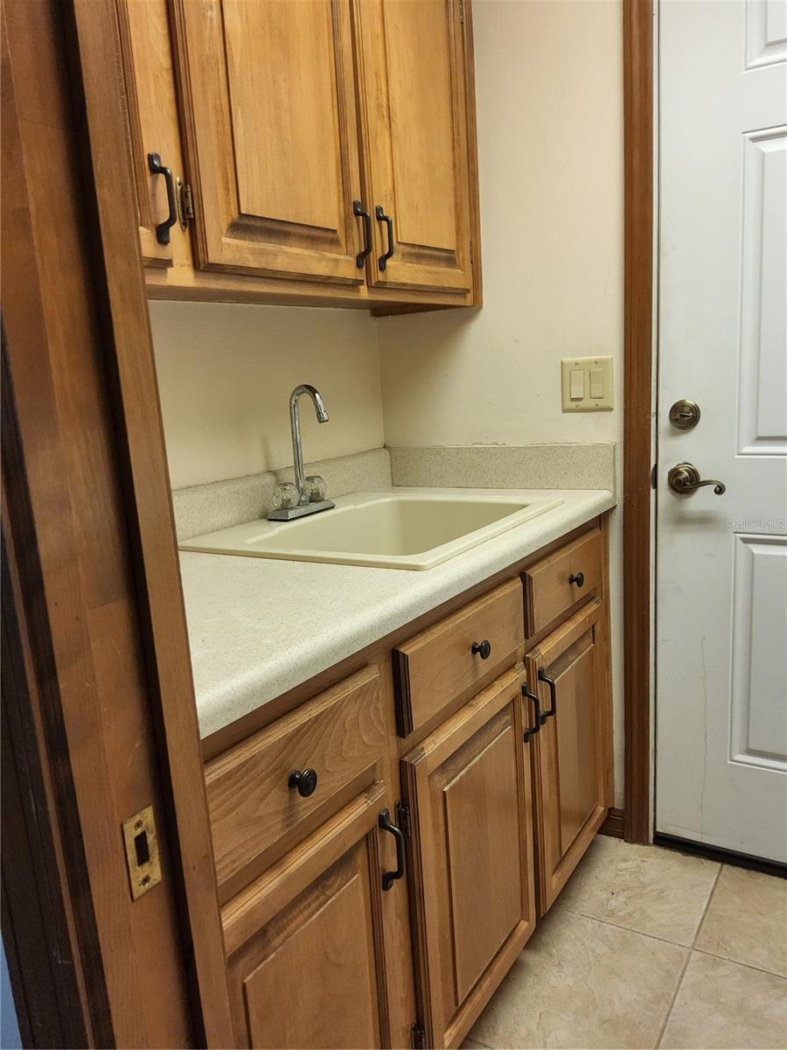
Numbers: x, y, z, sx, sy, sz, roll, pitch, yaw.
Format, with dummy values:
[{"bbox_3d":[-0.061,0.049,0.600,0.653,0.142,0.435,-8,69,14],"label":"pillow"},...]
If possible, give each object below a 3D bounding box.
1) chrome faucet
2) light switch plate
[{"bbox_3d":[-0.181,-0.159,1.615,0.128,0.279,0.158,4,13,33],"label":"chrome faucet"},{"bbox_3d":[0.444,-0.320,1.736,0.124,0.124,0.010,4,13,33],"label":"light switch plate"}]

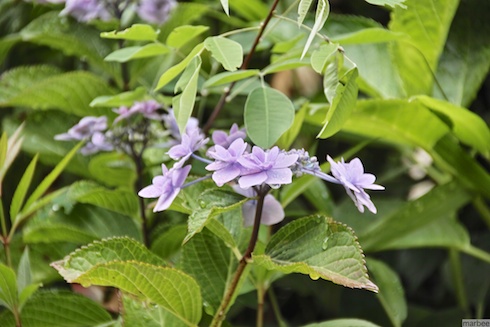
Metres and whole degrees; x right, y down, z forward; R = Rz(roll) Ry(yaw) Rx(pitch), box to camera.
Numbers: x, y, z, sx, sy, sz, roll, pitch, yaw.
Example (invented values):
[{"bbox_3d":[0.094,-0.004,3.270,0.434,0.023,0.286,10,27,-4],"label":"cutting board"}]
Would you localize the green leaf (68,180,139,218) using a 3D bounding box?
[{"bbox_3d":[-0.109,0.028,3.140,0.055,0.026,0.050,-7,12,-36],"label":"green leaf"}]

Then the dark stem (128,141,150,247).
[{"bbox_3d":[-0.077,0.022,3.000,0.012,0.080,0.010,-5,10,1],"label":"dark stem"}]

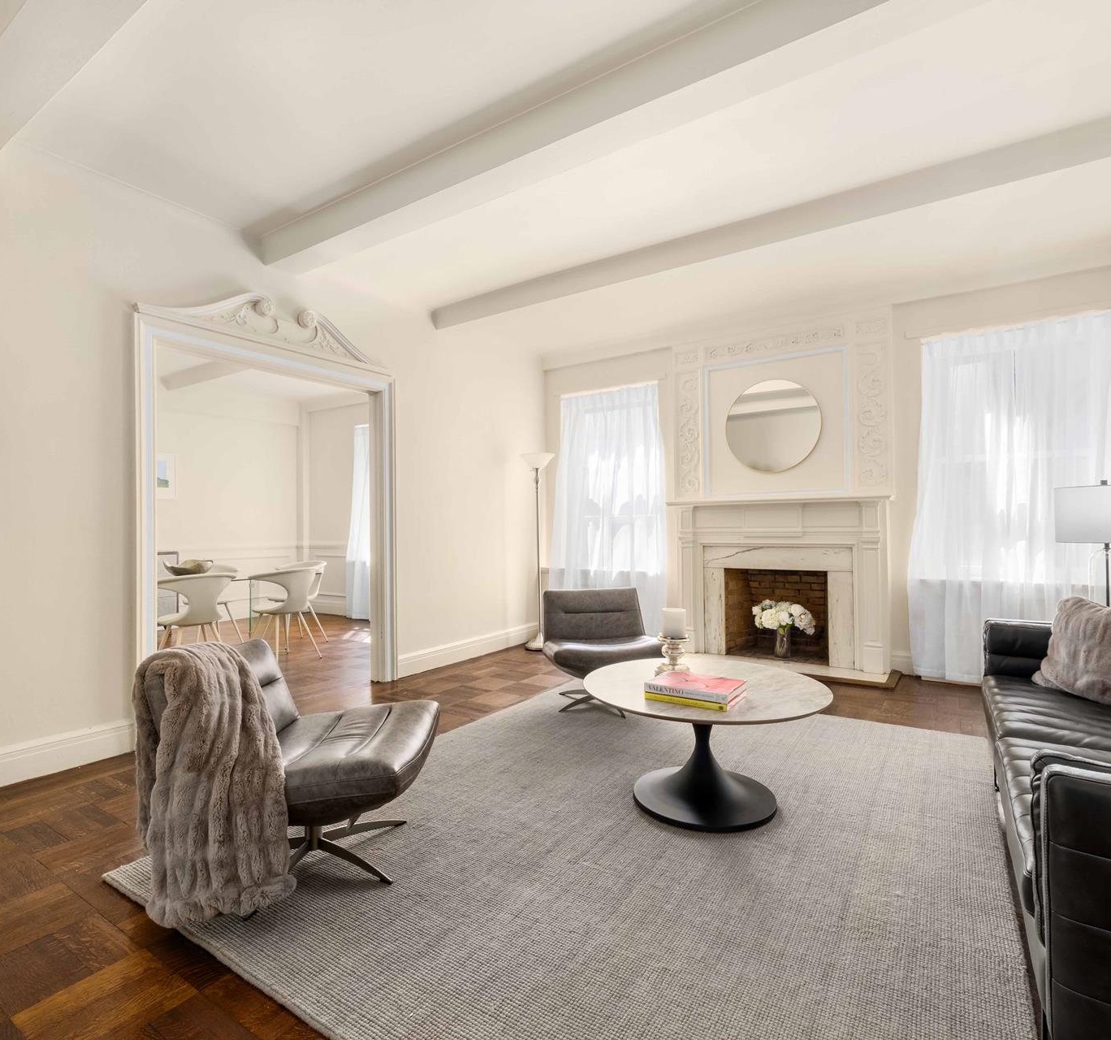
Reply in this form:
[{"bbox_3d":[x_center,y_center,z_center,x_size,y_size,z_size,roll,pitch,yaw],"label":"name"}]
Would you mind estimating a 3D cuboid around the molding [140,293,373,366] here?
[{"bbox_3d":[-1.675,-1.223,3.811,0.091,0.301,1.691,-1,-1,33],"label":"molding"}]

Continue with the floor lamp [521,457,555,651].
[{"bbox_3d":[-0.150,0.277,5.651,0.329,1.806,0.329,-1,0,0],"label":"floor lamp"}]

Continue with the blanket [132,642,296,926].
[{"bbox_3d":[-1.024,0.805,1.959,0.476,0.729,0.496,-1,0,0],"label":"blanket"}]

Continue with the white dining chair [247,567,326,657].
[{"bbox_3d":[-2.331,0.819,5.180,0.537,0.770,0.547,-1,0,28],"label":"white dining chair"}]

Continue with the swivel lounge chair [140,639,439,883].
[{"bbox_3d":[-0.837,0.825,2.116,0.770,0.699,0.689,-1,0,0],"label":"swivel lounge chair"}]

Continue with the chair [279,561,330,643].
[{"bbox_3d":[-2.535,0.825,5.932,0.537,0.770,0.547,0,0,-45],"label":"chair"}]

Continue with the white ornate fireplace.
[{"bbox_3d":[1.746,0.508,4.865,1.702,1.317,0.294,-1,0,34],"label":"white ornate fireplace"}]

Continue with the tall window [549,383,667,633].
[{"bbox_3d":[0.446,-0.051,5.747,1.260,2.406,0.136,-1,-1,33],"label":"tall window"}]

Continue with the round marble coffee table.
[{"bbox_3d":[0.606,0.905,2.487,0.975,0.464,0.975,-1,0,0],"label":"round marble coffee table"}]

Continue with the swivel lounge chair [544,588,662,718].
[{"bbox_3d":[0.286,0.824,3.893,0.689,0.699,0.770,0,0,-8],"label":"swivel lounge chair"}]

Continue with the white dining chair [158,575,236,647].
[{"bbox_3d":[-2.745,0.805,4.577,0.570,0.783,0.600,-1,-1,33],"label":"white dining chair"}]

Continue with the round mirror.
[{"bbox_3d":[1.742,-0.749,4.885,0.755,0.755,0.030,-1,0,34],"label":"round mirror"}]

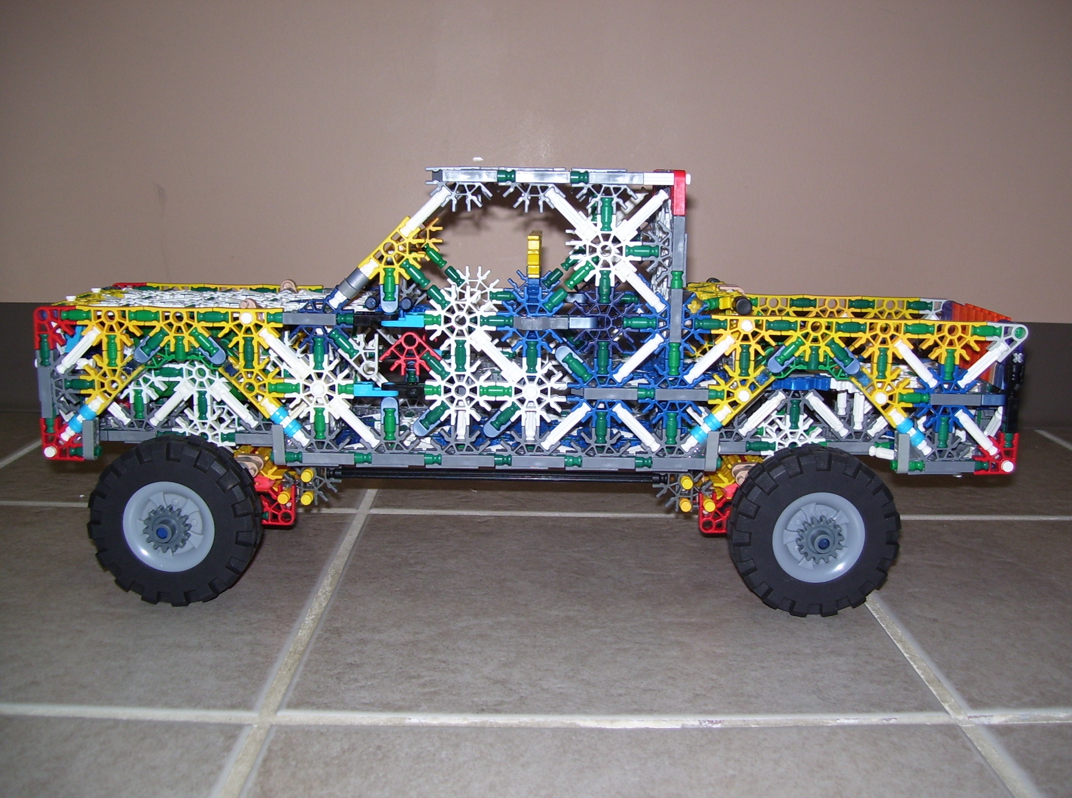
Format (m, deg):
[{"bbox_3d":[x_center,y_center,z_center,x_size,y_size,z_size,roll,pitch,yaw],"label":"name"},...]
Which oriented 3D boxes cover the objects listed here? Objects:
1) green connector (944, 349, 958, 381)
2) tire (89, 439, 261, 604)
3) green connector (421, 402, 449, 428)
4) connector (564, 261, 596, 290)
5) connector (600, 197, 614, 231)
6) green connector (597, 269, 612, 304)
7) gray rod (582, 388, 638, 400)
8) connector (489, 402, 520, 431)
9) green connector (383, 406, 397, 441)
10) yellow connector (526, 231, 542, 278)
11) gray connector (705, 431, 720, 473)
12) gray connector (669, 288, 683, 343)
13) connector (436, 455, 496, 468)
[{"bbox_3d":[0.220,-0.018,0.593,0.006,0.017,0.006,1,11,0],"label":"green connector"},{"bbox_3d":[-0.190,0.065,0.592,0.090,0.090,0.033,1,10,-1],"label":"tire"},{"bbox_3d":[-0.054,0.009,0.600,0.017,0.006,0.006,-44,6,5],"label":"green connector"},{"bbox_3d":[0.023,-0.064,0.577,0.017,0.006,0.006,-43,7,7],"label":"connector"},{"bbox_3d":[0.037,-0.097,0.585,0.006,0.017,0.006,1,8,0],"label":"connector"},{"bbox_3d":[0.036,-0.059,0.584,0.006,0.017,0.006,1,11,0],"label":"green connector"},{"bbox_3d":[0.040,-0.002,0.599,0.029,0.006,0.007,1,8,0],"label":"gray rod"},{"bbox_3d":[-0.016,0.009,0.589,0.017,0.006,0.006,-43,7,7],"label":"connector"},{"bbox_3d":[-0.078,0.014,0.599,0.006,0.017,0.006,1,11,0],"label":"green connector"},{"bbox_3d":[-0.001,-0.080,0.620,0.006,0.023,0.036,1,11,-1],"label":"yellow connector"},{"bbox_3d":[0.096,0.029,0.603,0.007,0.021,0.010,1,8,0],"label":"gray connector"},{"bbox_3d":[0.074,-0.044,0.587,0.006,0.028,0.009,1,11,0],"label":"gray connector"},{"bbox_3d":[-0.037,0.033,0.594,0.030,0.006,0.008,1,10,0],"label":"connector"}]

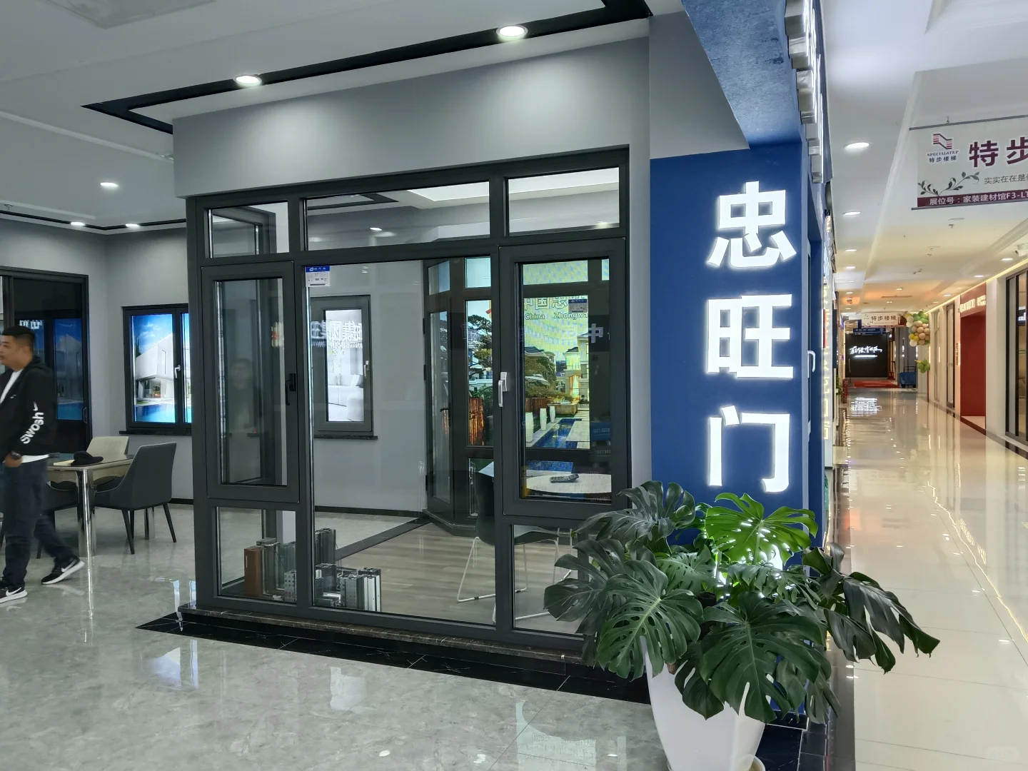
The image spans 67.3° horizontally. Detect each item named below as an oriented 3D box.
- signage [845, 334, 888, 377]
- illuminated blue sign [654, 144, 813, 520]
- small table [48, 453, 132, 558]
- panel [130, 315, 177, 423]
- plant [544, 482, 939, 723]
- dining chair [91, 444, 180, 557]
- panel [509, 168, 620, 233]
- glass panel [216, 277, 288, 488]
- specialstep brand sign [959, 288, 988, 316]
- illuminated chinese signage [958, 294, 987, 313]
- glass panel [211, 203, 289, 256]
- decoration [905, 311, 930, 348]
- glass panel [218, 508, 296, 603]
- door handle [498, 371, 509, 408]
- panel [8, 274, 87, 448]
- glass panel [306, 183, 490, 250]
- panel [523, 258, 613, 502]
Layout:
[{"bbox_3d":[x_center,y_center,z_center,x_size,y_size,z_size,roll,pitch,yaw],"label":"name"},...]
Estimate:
[{"bbox_3d":[21.501,-1.819,47.000,2.450,2.700,0.100,0,2,23],"label":"signage"},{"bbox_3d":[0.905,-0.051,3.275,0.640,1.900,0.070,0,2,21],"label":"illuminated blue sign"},{"bbox_3d":[-3.987,1.030,6.892,1.300,0.750,0.780,0,2,21],"label":"small table"},{"bbox_3d":[-4.139,-0.190,8.859,0.621,1.234,0.030,0,2,21],"label":"panel"},{"bbox_3d":[0.805,0.754,2.760,1.260,0.760,0.920,0,2,21],"label":"plant"},{"bbox_3d":[-3.304,0.961,6.720,0.520,0.880,0.490,0,2,21],"label":"dining chair"},{"bbox_3d":[0.241,-0.905,3.805,0.566,0.278,0.030,0,2,21],"label":"panel"},{"bbox_3d":[-1.530,-0.013,4.495,0.473,1.197,0.030,0,2,21],"label":"glass panel"},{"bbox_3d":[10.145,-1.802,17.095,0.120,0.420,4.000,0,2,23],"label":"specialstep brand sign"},{"bbox_3d":[10.127,-1.772,17.104,0.100,0.240,4.000,0,2,23],"label":"illuminated chinese signage"},{"bbox_3d":[-1.567,-0.910,4.552,0.570,0.285,0.030,0,2,21],"label":"glass panel"},{"bbox_3d":[14.806,-2.075,28.300,0.900,1.340,0.800,0,2,21],"label":"decoration"},{"bbox_3d":[-1.512,0.995,4.532,0.557,0.533,0.030,0,2,21],"label":"glass panel"},{"bbox_3d":[-0.055,0.020,3.893,0.040,0.175,0.060,0,2,21],"label":"door handle"},{"bbox_3d":[-5.149,0.001,8.630,0.070,2.380,0.950,0,2,21],"label":"panel"},{"bbox_3d":[-0.641,-0.902,4.140,1.107,0.278,0.030,0,2,21],"label":"glass panel"},{"bbox_3d":[0.256,-0.017,3.818,0.452,1.188,0.030,0,2,21],"label":"panel"}]

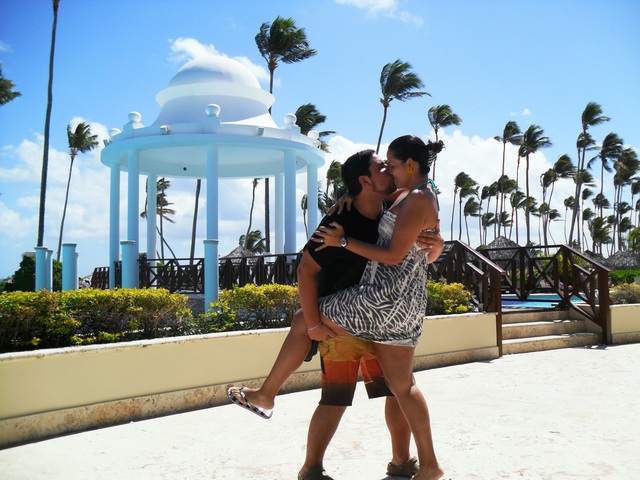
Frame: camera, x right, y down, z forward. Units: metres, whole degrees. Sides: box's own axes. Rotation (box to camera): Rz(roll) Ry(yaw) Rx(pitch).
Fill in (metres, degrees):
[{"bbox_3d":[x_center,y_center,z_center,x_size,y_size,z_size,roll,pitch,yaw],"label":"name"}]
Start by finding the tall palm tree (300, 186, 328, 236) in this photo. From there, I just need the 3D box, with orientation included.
[{"bbox_3d":[-0.687,-0.699,78.157,3.255,11.595,3.255,0,-3,-1],"label":"tall palm tree"}]

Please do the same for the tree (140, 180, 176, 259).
[{"bbox_3d":[-16.050,-1.049,64.161,3.561,10.969,3.204,0,-3,-14],"label":"tree"}]

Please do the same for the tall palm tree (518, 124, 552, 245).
[{"bbox_3d":[19.246,-3.246,57.258,2.995,14.107,2.695,-1,-3,19],"label":"tall palm tree"}]

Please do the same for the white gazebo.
[{"bbox_3d":[-3.360,-2.045,20.877,7.014,7.585,7.014,0,-3,-9],"label":"white gazebo"}]

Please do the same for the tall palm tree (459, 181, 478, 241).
[{"bbox_3d":[18.120,-1.130,78.173,2.531,12.196,2.531,-1,-3,13],"label":"tall palm tree"}]

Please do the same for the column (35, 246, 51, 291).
[{"bbox_3d":[-7.749,0.988,17.976,0.362,1.511,0.362,1,-3,-23],"label":"column"}]

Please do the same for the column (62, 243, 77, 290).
[{"bbox_3d":[-6.207,0.873,16.029,0.365,1.505,0.365,1,-3,-21],"label":"column"}]

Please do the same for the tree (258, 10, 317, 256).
[{"bbox_3d":[-2.260,-6.142,44.405,4.080,18.776,3.672,0,-3,-3],"label":"tree"}]

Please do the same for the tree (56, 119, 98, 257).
[{"bbox_3d":[-20.027,-2.943,53.250,3.481,13.609,2.611,1,-3,-21],"label":"tree"}]

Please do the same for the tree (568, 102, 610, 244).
[{"bbox_3d":[22.797,-4.010,54.294,3.588,15.256,2.871,-2,-3,23],"label":"tree"}]

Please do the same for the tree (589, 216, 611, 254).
[{"bbox_3d":[26.891,0.879,62.035,2.299,6.287,2.299,-2,-3,23],"label":"tree"}]

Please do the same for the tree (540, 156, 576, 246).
[{"bbox_3d":[22.301,-2.028,60.194,3.245,11.955,2.758,-2,-3,20],"label":"tree"}]

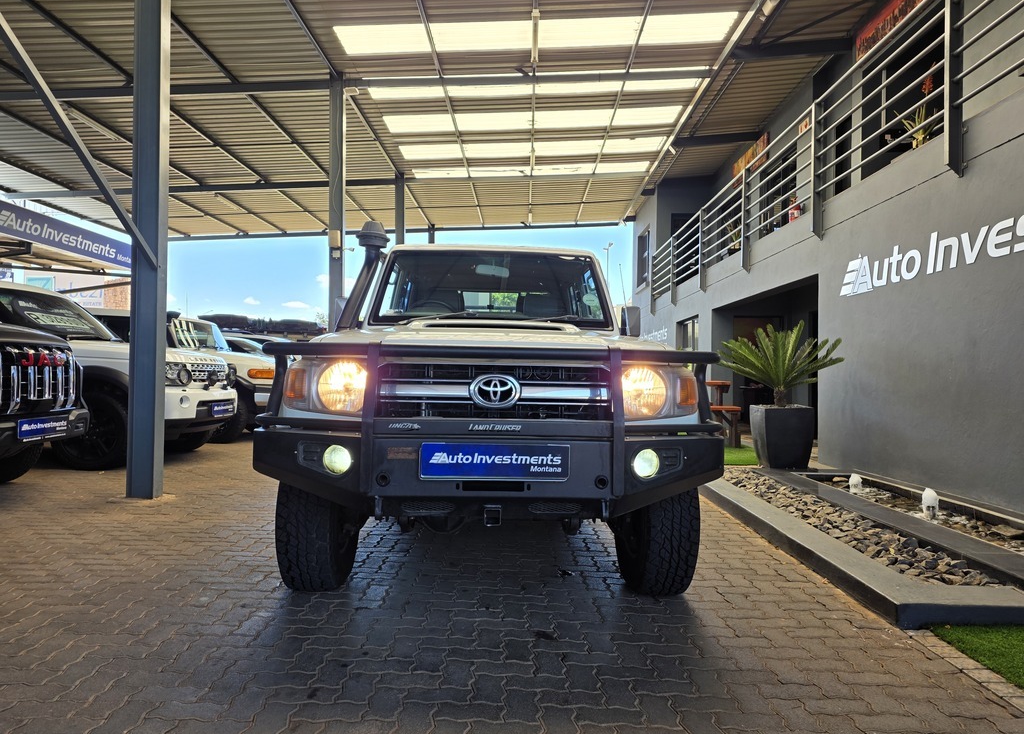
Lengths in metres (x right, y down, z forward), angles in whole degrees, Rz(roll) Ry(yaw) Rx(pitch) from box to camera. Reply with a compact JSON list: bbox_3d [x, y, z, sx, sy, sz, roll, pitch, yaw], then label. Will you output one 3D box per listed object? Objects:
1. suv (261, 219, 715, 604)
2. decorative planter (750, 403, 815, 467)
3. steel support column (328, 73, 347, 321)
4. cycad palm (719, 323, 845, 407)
[{"bbox_3d":[-0.145,0.106,5.030,1.900,2.020,5.350,1,-1,-2],"label":"suv"},{"bbox_3d":[2.835,0.751,7.150,0.530,0.640,0.510,1,-1,1],"label":"decorative planter"},{"bbox_3d":[-2.937,-1.854,11.380,0.210,6.000,0.150,1,-1,1],"label":"steel support column"},{"bbox_3d":[2.827,-0.026,7.150,1.300,0.910,1.250,1,-1,1],"label":"cycad palm"}]

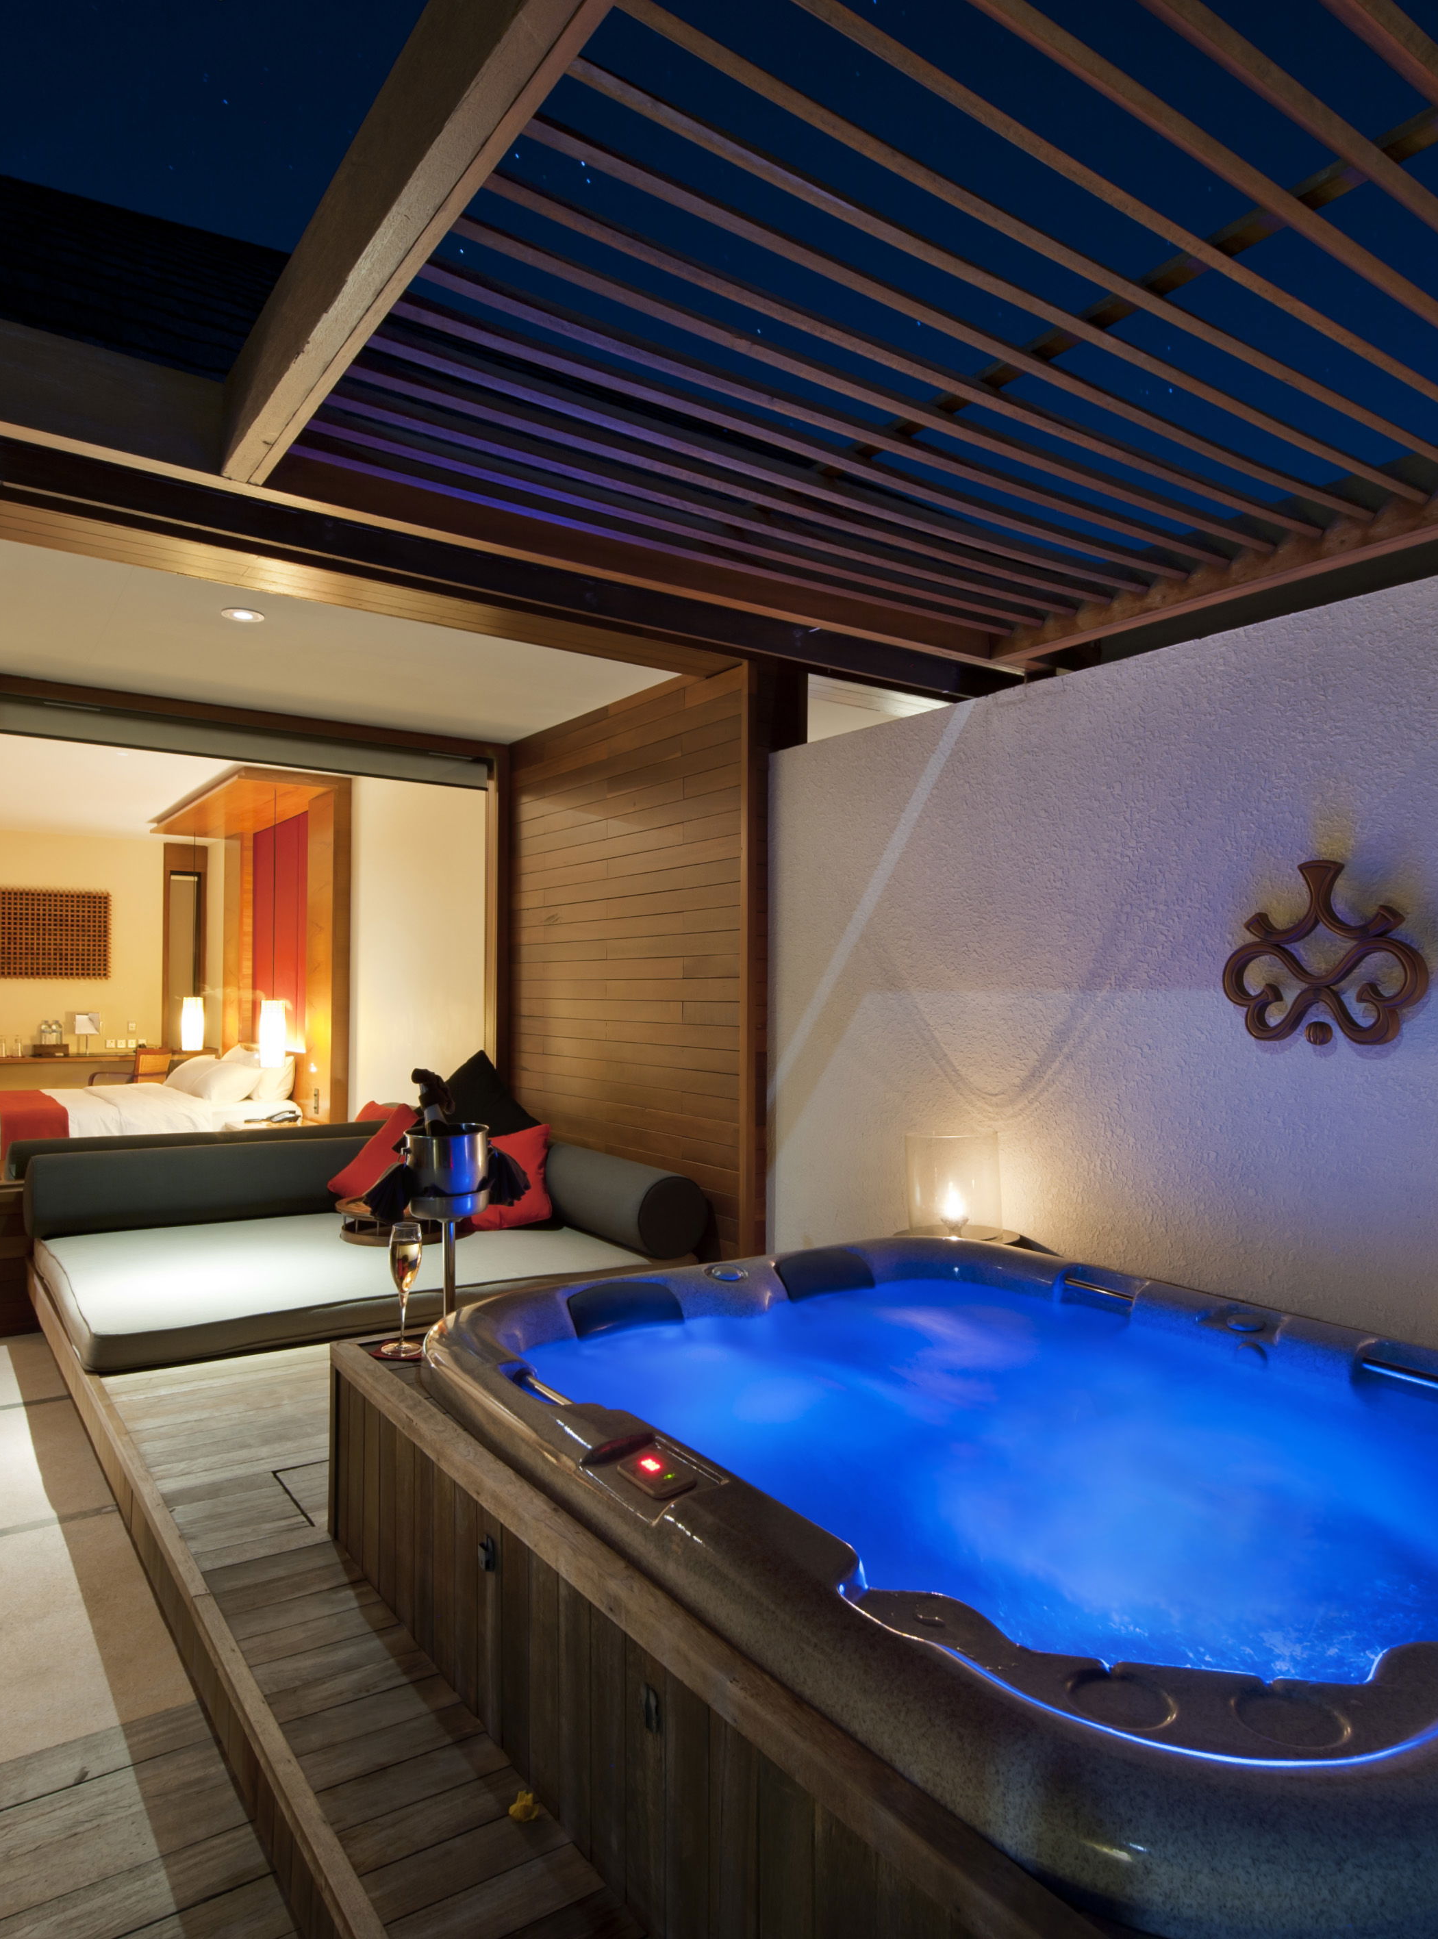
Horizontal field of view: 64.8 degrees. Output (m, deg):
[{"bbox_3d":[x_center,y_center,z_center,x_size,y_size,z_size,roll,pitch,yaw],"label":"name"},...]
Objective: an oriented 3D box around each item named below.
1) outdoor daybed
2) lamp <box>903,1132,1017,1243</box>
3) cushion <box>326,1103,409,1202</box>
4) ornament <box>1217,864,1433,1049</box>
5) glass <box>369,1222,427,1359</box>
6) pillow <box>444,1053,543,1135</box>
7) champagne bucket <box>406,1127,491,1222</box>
[{"bbox_3d":[-1.411,0.962,4.493,2.142,0.419,1.814,1,-1,-35],"label":"outdoor daybed"},{"bbox_3d":[0.651,0.606,3.158,0.265,0.285,0.265,0,-1,0],"label":"lamp"},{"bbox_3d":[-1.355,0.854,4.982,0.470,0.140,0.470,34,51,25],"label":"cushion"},{"bbox_3d":[1.246,-0.033,2.355,0.045,0.380,0.405,1,-1,-35],"label":"ornament"},{"bbox_3d":[-0.613,0.624,2.208,0.080,0.247,0.080,1,-1,-35],"label":"glass"},{"bbox_3d":[-1.101,0.735,5.289,0.470,0.470,0.140,-52,9,-32],"label":"pillow"},{"bbox_3d":[-0.669,0.509,2.798,0.205,0.220,0.205,0,-1,0],"label":"champagne bucket"}]

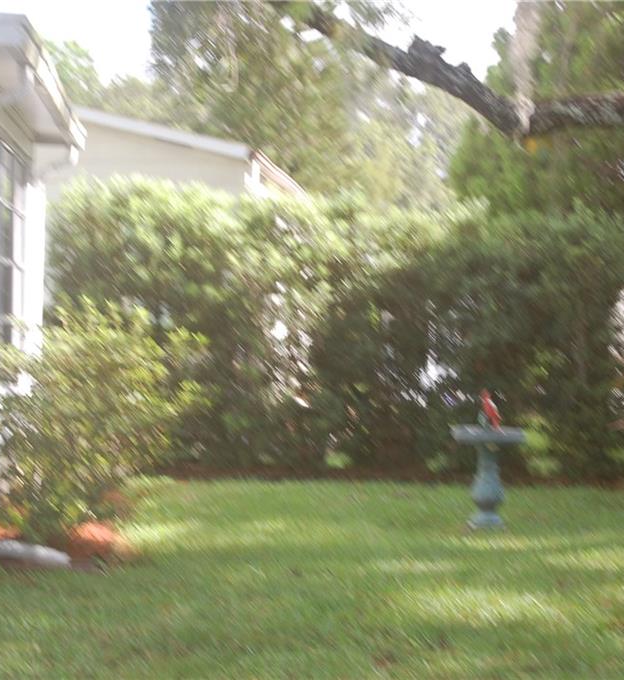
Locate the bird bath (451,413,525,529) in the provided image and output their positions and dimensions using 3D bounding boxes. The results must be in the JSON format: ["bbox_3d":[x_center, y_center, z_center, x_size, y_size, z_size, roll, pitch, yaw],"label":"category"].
[{"bbox_3d":[1.171,0.902,15.500,0.475,0.700,0.475,0,-1,0],"label":"bird bath"}]

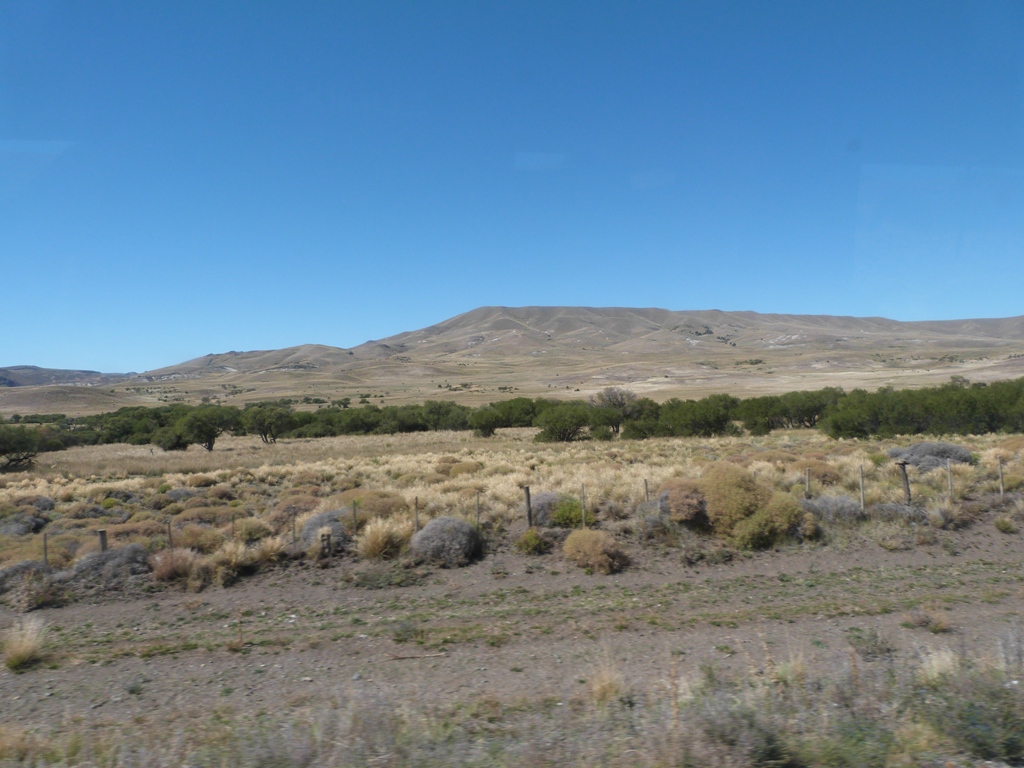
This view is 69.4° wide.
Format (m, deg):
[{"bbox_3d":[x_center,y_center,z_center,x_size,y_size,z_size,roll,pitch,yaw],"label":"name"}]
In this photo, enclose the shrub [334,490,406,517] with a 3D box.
[{"bbox_3d":[-4.689,3.893,24.615,2.480,0.830,1.860,-3,-1,0],"label":"shrub"}]

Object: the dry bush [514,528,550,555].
[{"bbox_3d":[0.472,3.627,17.029,0.829,0.599,0.746,-1,-1,0],"label":"dry bush"}]

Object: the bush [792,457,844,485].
[{"bbox_3d":[10.948,3.136,26.500,1.800,0.860,1.500,-3,-1,22],"label":"bush"}]

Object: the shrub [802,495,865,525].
[{"bbox_3d":[8.548,3.247,19.600,1.700,0.610,1.200,-3,-1,23],"label":"shrub"}]

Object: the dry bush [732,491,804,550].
[{"bbox_3d":[6.023,3.159,17.500,1.700,1.136,1.500,-3,-1,18],"label":"dry bush"}]

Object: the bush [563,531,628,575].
[{"bbox_3d":[1.712,3.454,15.159,1.353,0.902,1.218,-1,-1,0],"label":"bush"}]

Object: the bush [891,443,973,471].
[{"bbox_3d":[18.288,3.261,32.312,3.670,1.416,2.569,-1,-1,0],"label":"bush"}]

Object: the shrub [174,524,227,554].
[{"bbox_3d":[-8.572,4.275,20.395,1.410,0.800,1.190,-3,-1,0],"label":"shrub"}]

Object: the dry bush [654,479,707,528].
[{"bbox_3d":[4.638,3.262,20.355,1.431,1.321,1.288,-1,-1,0],"label":"dry bush"}]

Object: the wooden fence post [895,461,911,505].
[{"bbox_3d":[11.089,2.826,21.000,0.360,1.278,0.200,-6,-1,-6],"label":"wooden fence post"}]

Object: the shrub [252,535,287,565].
[{"bbox_3d":[-5.842,3.971,17.866,0.810,0.670,0.740,-3,-1,0],"label":"shrub"}]

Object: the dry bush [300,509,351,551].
[{"bbox_3d":[-4.541,3.608,18.009,1.315,1.157,1.184,-1,-1,0],"label":"dry bush"}]

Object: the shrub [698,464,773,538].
[{"bbox_3d":[5.773,2.886,19.100,1.850,1.692,1.700,-3,-1,16],"label":"shrub"}]

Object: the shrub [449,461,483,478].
[{"bbox_3d":[-2.147,3.981,34.158,1.571,0.898,1.413,-1,-1,0],"label":"shrub"}]

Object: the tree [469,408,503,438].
[{"bbox_3d":[-2.580,3.651,72.000,3.300,2.921,3.100,-3,-1,-2],"label":"tree"}]

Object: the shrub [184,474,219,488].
[{"bbox_3d":[-15.535,4.866,37.000,1.700,0.625,1.400,-3,-1,-23],"label":"shrub"}]

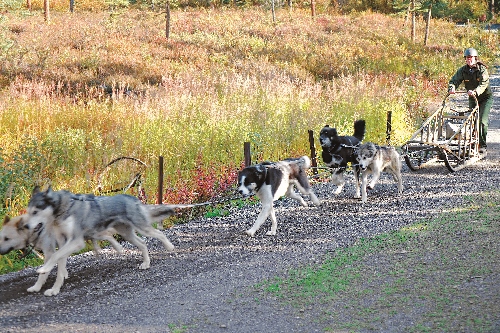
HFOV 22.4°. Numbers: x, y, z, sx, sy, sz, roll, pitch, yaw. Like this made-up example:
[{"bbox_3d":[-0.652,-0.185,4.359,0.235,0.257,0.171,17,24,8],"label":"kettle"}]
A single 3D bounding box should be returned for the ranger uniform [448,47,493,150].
[{"bbox_3d":[3.342,-1.031,19.150,0.580,1.570,0.570,3,7,22],"label":"ranger uniform"}]

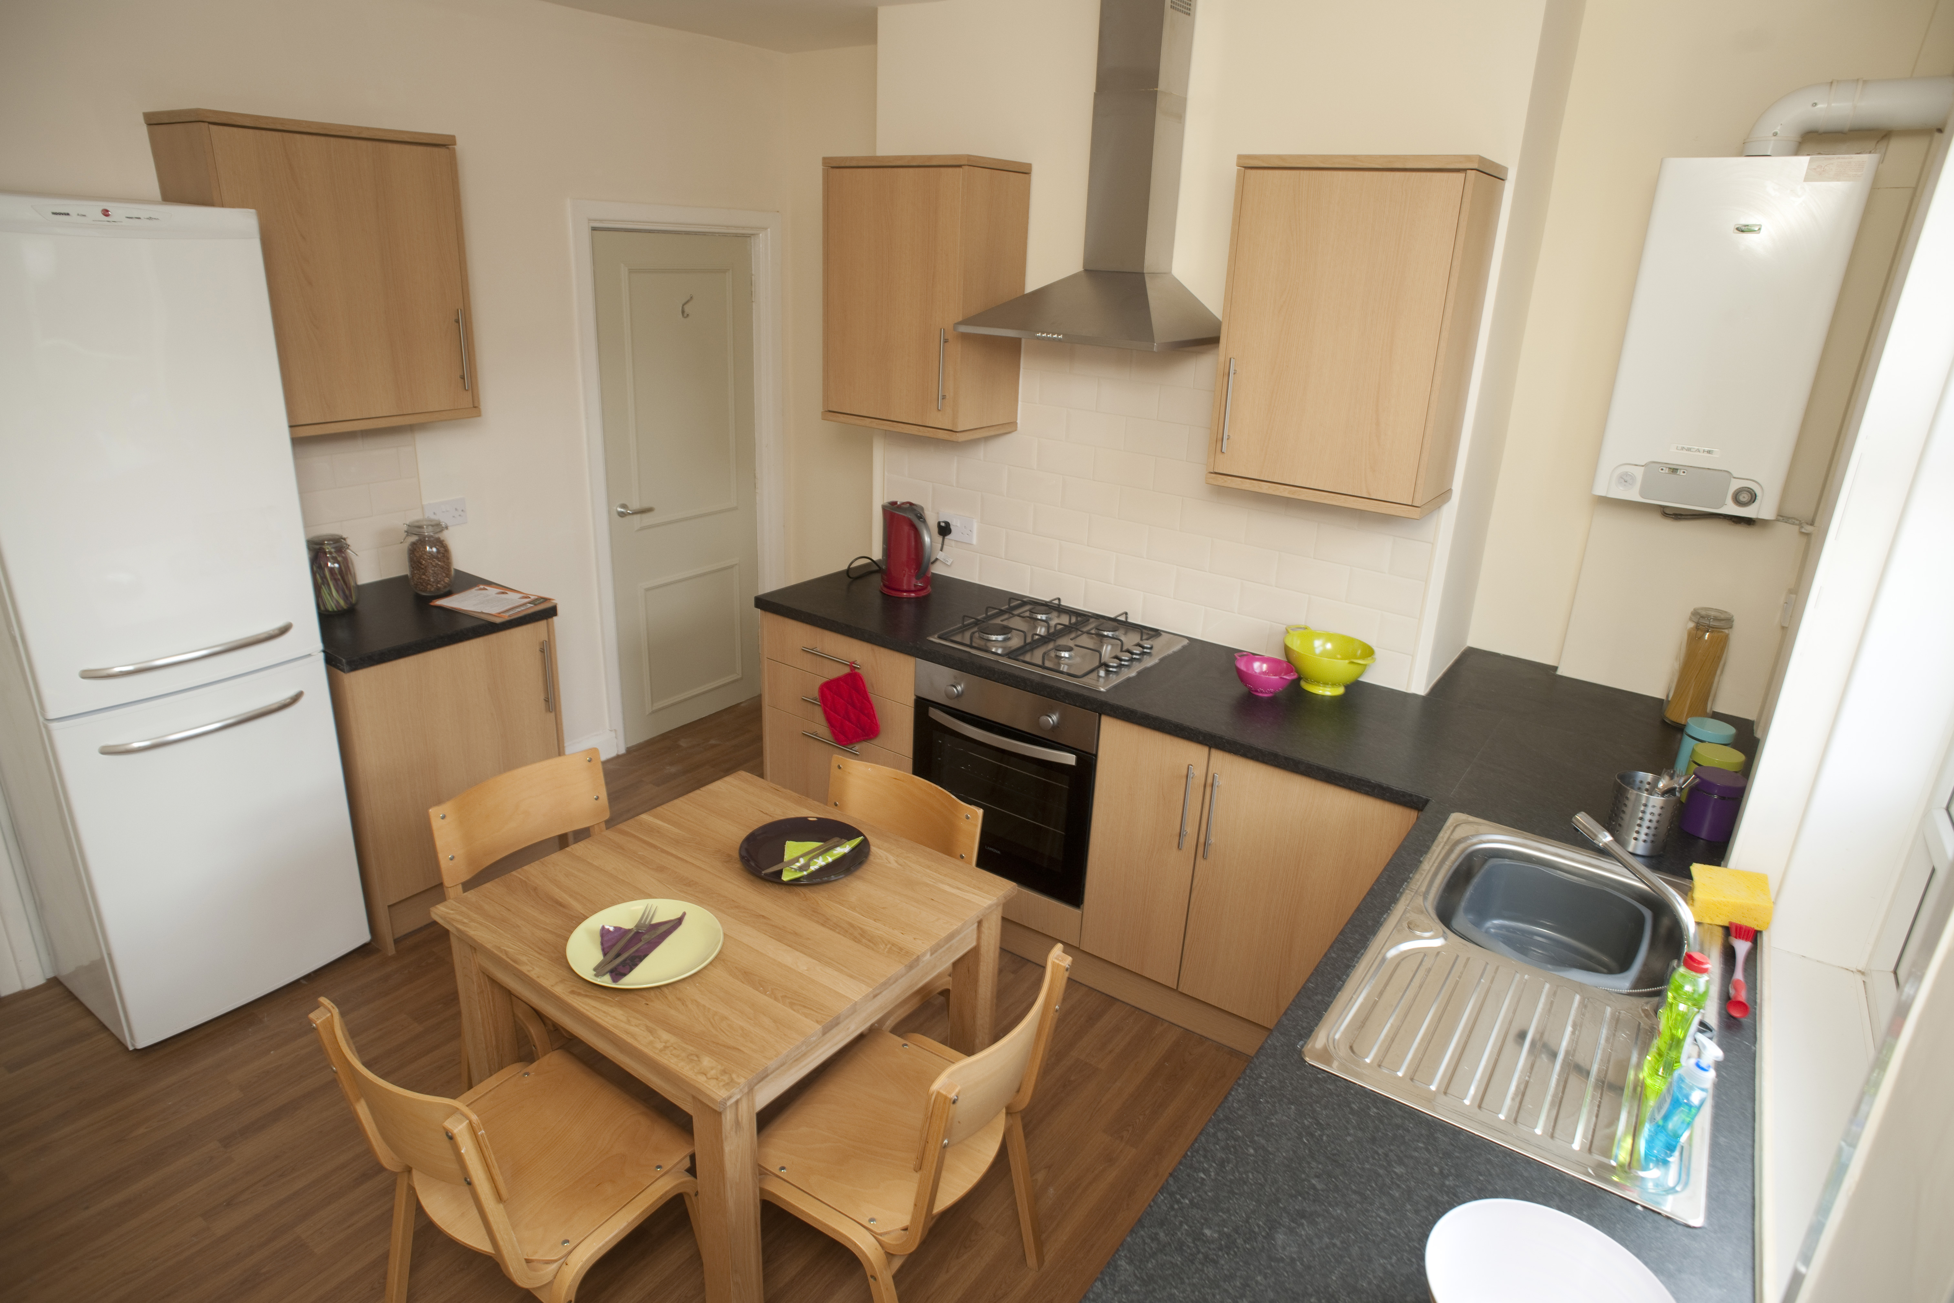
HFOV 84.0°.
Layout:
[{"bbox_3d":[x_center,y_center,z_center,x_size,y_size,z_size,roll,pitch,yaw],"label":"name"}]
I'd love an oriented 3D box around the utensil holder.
[{"bbox_3d":[1.323,0.322,2.156,0.108,0.125,0.108,16,24,32],"label":"utensil holder"}]

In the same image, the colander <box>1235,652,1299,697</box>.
[{"bbox_3d":[0.748,0.072,2.833,0.156,0.076,0.195,-9,23,-30],"label":"colander"}]

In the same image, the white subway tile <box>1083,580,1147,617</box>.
[{"bbox_3d":[0.420,-0.160,3.358,0.200,0.100,0.010,16,25,32],"label":"white subway tile"}]

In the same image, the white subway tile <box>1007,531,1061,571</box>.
[{"bbox_3d":[0.172,-0.320,3.490,0.200,0.100,0.010,16,24,32],"label":"white subway tile"}]

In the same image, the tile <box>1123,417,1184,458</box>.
[{"bbox_3d":[0.518,-0.607,3.109,0.198,0.100,0.010,16,25,32],"label":"tile"}]

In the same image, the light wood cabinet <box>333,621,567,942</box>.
[{"bbox_3d":[-1.713,0.317,3.344,0.565,0.873,0.610,16,25,32],"label":"light wood cabinet"}]

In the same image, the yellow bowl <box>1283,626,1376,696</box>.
[{"bbox_3d":[0.924,0.039,2.866,0.240,0.122,0.270,-5,22,-19],"label":"yellow bowl"}]

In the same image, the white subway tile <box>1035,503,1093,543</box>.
[{"bbox_3d":[0.264,-0.397,3.407,0.200,0.100,0.010,16,24,32],"label":"white subway tile"}]

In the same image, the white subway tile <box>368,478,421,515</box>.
[{"bbox_3d":[-1.887,-0.502,3.522,0.010,0.100,0.163,16,24,32],"label":"white subway tile"}]

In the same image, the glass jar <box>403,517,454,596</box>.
[{"bbox_3d":[-1.736,-0.296,3.448,0.130,0.208,0.130,2,20,-1],"label":"glass jar"}]

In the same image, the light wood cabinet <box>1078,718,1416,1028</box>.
[{"bbox_3d":[0.796,0.504,2.892,0.805,0.710,0.580,16,25,32],"label":"light wood cabinet"}]

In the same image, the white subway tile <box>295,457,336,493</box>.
[{"bbox_3d":[-1.968,-0.511,3.148,0.008,0.100,0.200,16,25,32],"label":"white subway tile"}]

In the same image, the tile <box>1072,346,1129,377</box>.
[{"bbox_3d":[0.358,-0.846,3.134,0.198,0.099,0.009,16,25,32],"label":"tile"}]

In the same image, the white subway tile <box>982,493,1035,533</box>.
[{"bbox_3d":[0.094,-0.448,3.523,0.200,0.100,0.008,16,25,32],"label":"white subway tile"}]

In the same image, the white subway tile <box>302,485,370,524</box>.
[{"bbox_3d":[-1.931,-0.439,3.277,0.010,0.100,0.200,16,25,32],"label":"white subway tile"}]

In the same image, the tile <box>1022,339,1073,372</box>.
[{"bbox_3d":[0.198,-0.898,3.280,0.200,0.100,0.010,16,24,32],"label":"tile"}]

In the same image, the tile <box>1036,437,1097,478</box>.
[{"bbox_3d":[0.267,-0.586,3.332,0.200,0.100,0.010,16,24,32],"label":"tile"}]

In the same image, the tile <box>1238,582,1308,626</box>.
[{"bbox_3d":[0.823,-0.133,3.035,0.198,0.099,0.009,16,25,32],"label":"tile"}]

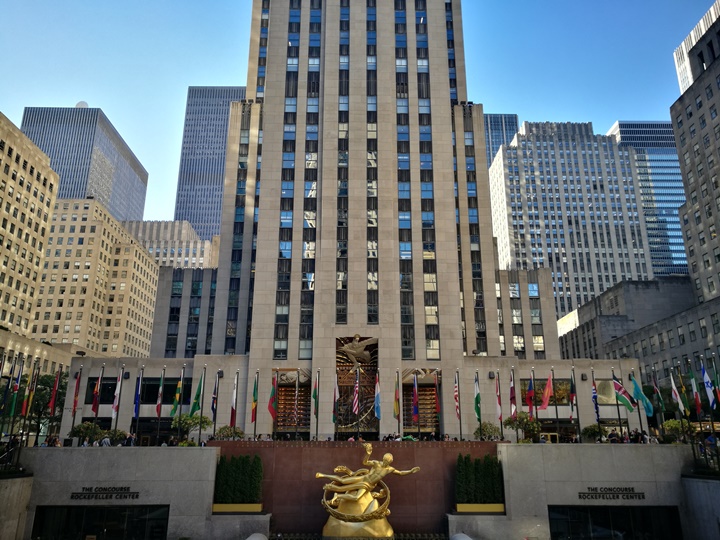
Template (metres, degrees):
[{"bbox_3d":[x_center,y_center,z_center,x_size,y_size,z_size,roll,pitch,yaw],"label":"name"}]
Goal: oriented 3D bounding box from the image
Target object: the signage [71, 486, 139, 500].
[{"bbox_3d":[-15.841,13.932,35.010,4.198,0.790,0.100,0,-17,-1],"label":"signage"}]

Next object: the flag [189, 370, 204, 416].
[{"bbox_3d":[-11.176,8.626,38.448,0.733,2.880,0.380,0,-17,-1],"label":"flag"}]

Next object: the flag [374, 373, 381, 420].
[{"bbox_3d":[1.368,9.552,42.082,0.480,3.407,0.400,0,-17,-1],"label":"flag"}]

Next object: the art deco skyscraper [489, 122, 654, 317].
[{"bbox_3d":[81.096,3.626,218.951,52.101,125.587,27.000,0,-17,-1],"label":"art deco skyscraper"}]

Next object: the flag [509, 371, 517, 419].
[{"bbox_3d":[9.777,8.013,35.868,0.450,2.970,0.350,0,-17,-1],"label":"flag"}]

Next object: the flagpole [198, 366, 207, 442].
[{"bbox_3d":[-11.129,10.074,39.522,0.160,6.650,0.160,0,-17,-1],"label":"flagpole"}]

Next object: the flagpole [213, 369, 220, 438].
[{"bbox_3d":[-9.899,9.949,38.795,0.140,5.996,0.140,0,-17,0],"label":"flagpole"}]

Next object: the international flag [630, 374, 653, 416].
[{"bbox_3d":[18.422,8.198,36.753,1.440,2.694,0.600,0,-17,0],"label":"international flag"}]

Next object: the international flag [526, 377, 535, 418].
[{"bbox_3d":[11.144,8.319,36.708,0.523,2.687,0.450,0,-17,0],"label":"international flag"}]

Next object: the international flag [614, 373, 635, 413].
[{"bbox_3d":[17.271,8.015,36.810,1.442,2.573,0.600,0,-17,0],"label":"international flag"}]

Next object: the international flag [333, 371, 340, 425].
[{"bbox_3d":[-1.758,9.608,42.014,0.500,3.619,0.400,0,-17,-1],"label":"international flag"}]

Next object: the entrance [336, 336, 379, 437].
[{"bbox_3d":[-0.254,12.475,56.241,4.250,11.560,1.000,0,-17,-1],"label":"entrance"}]

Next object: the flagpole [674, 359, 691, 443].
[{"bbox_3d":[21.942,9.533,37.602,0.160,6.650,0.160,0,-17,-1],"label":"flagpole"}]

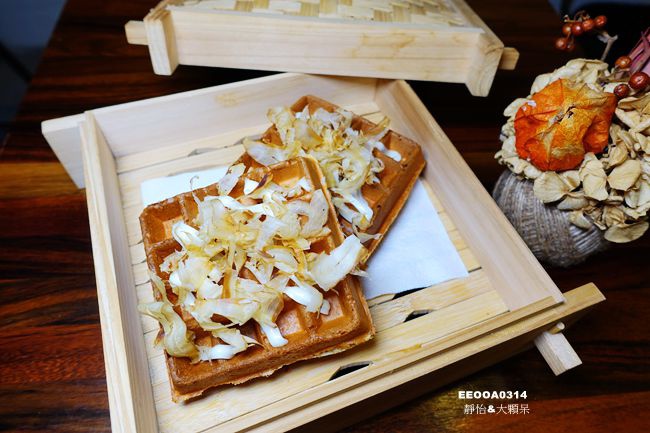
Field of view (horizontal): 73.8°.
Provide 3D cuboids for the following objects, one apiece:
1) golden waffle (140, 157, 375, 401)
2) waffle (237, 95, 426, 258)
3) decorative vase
[{"bbox_3d":[-0.042,0.032,0.255,0.112,0.028,0.112,-18,67,-3],"label":"golden waffle"},{"bbox_3d":[0.000,-0.028,0.317,0.113,0.028,0.113,29,59,15],"label":"waffle"},{"bbox_3d":[0.165,-0.007,0.314,0.084,0.075,0.084,-16,59,-14],"label":"decorative vase"}]

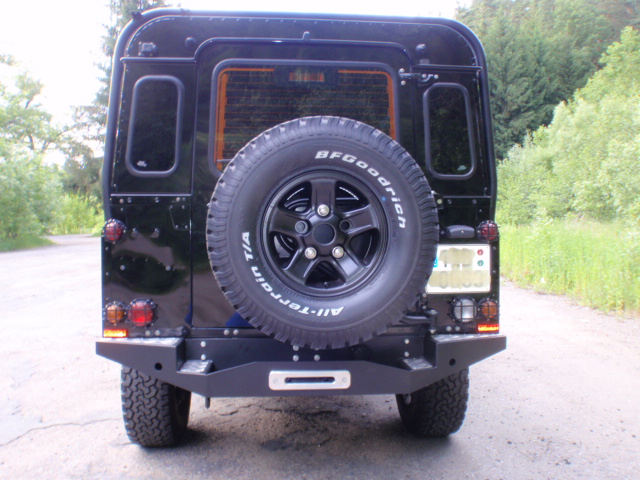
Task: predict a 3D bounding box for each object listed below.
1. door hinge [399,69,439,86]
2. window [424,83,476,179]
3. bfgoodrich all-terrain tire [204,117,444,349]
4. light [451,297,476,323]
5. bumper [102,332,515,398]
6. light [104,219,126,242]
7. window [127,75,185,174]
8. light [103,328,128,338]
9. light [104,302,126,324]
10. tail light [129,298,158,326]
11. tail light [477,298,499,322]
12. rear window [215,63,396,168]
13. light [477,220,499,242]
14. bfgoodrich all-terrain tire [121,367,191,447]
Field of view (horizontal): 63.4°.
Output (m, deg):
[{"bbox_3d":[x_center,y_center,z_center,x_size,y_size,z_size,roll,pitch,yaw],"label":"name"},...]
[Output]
[{"bbox_3d":[0.415,-0.681,2.165,0.166,0.076,0.035,0,-8,-5],"label":"door hinge"},{"bbox_3d":[0.551,-0.464,2.190,0.226,0.427,0.030,0,-8,-4],"label":"window"},{"bbox_3d":[0.012,-0.023,1.860,0.806,0.806,0.255,0,2,-4],"label":"bfgoodrich all-terrain tire"},{"bbox_3d":[0.581,0.281,2.093,0.101,0.103,0.055,0,0,-5],"label":"light"},{"bbox_3d":[-0.046,0.477,1.970,1.610,0.180,0.220,0,0,-5],"label":"bumper"},{"bbox_3d":[-0.809,-0.036,2.045,0.087,0.097,0.060,0,2,-4],"label":"light"},{"bbox_3d":[-0.660,-0.456,2.070,0.203,0.425,0.030,0,-8,-5],"label":"window"},{"bbox_3d":[-0.789,0.363,2.005,0.092,0.031,0.018,0,0,-5],"label":"light"},{"bbox_3d":[-0.814,0.290,2.058,0.087,0.100,0.060,0,2,-4],"label":"light"},{"bbox_3d":[-0.708,0.289,2.065,0.109,0.112,0.060,0,2,-4],"label":"tail light"},{"bbox_3d":[0.681,0.285,2.100,0.086,0.091,0.055,0,0,-5],"label":"tail light"},{"bbox_3d":[-0.058,-0.508,2.156,0.779,0.500,0.030,0,-8,-4],"label":"rear window"},{"bbox_3d":[0.679,-0.035,2.100,0.086,0.088,0.055,0,0,-5],"label":"light"},{"bbox_3d":[-0.850,0.685,2.810,0.240,0.800,0.800,0,0,-5],"label":"bfgoodrich all-terrain tire"}]

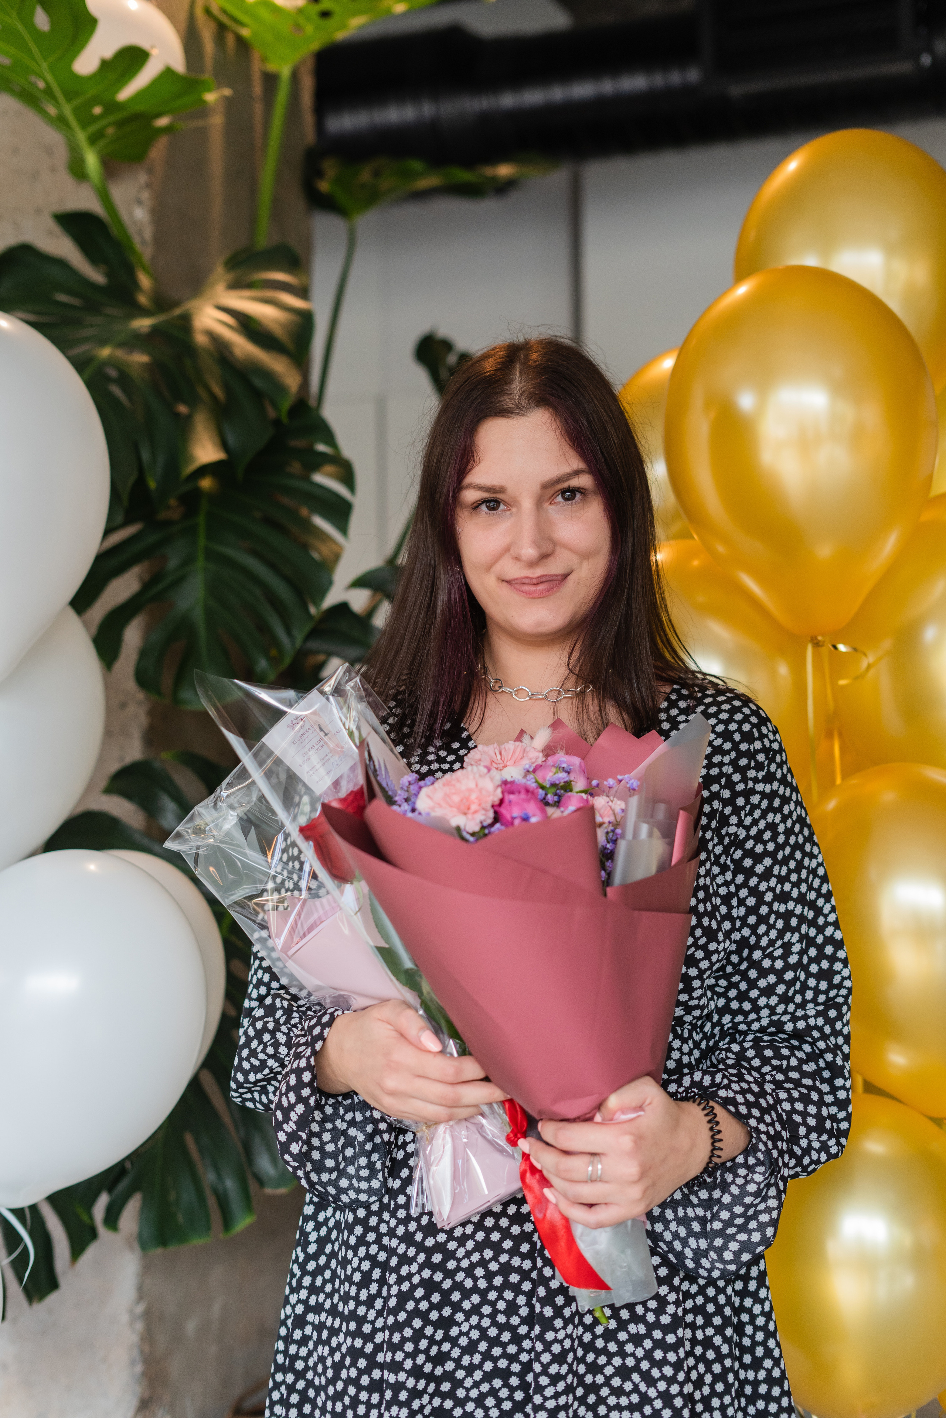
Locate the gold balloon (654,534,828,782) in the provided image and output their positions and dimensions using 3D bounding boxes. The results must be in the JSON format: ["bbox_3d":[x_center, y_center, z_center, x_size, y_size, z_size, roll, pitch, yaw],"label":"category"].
[{"bbox_3d":[0.240,0.001,2.020,0.260,0.345,0.260,-1,-4,0],"label":"gold balloon"}]

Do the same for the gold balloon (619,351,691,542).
[{"bbox_3d":[0.265,-0.219,2.120,0.260,0.345,0.260,-1,-4,0],"label":"gold balloon"}]

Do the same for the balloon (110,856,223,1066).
[{"bbox_3d":[-0.398,0.310,2.130,0.255,0.325,0.255,6,-3,0],"label":"balloon"}]

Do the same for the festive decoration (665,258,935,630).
[{"bbox_3d":[0.314,-0.247,1.890,0.260,0.352,0.260,-3,-4,0],"label":"festive decoration"}]

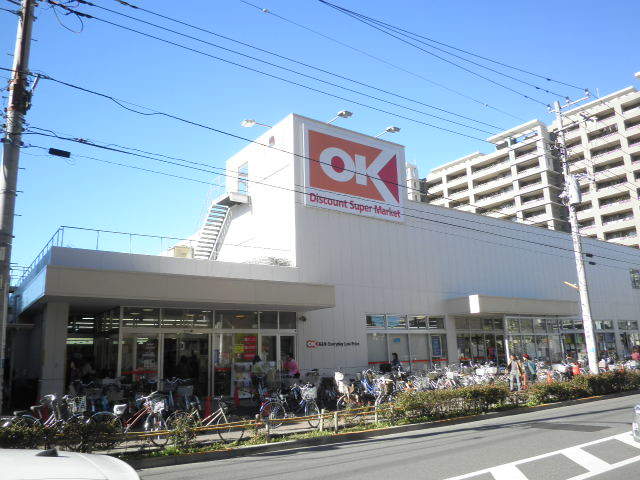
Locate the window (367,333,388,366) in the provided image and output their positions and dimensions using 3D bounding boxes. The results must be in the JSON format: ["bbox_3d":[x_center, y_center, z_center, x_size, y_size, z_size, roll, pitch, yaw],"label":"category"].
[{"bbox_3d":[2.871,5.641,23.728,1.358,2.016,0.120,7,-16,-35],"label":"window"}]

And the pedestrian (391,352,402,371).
[{"bbox_3d":[4.350,7.197,27.058,0.500,1.629,0.480,7,-15,-34],"label":"pedestrian"}]

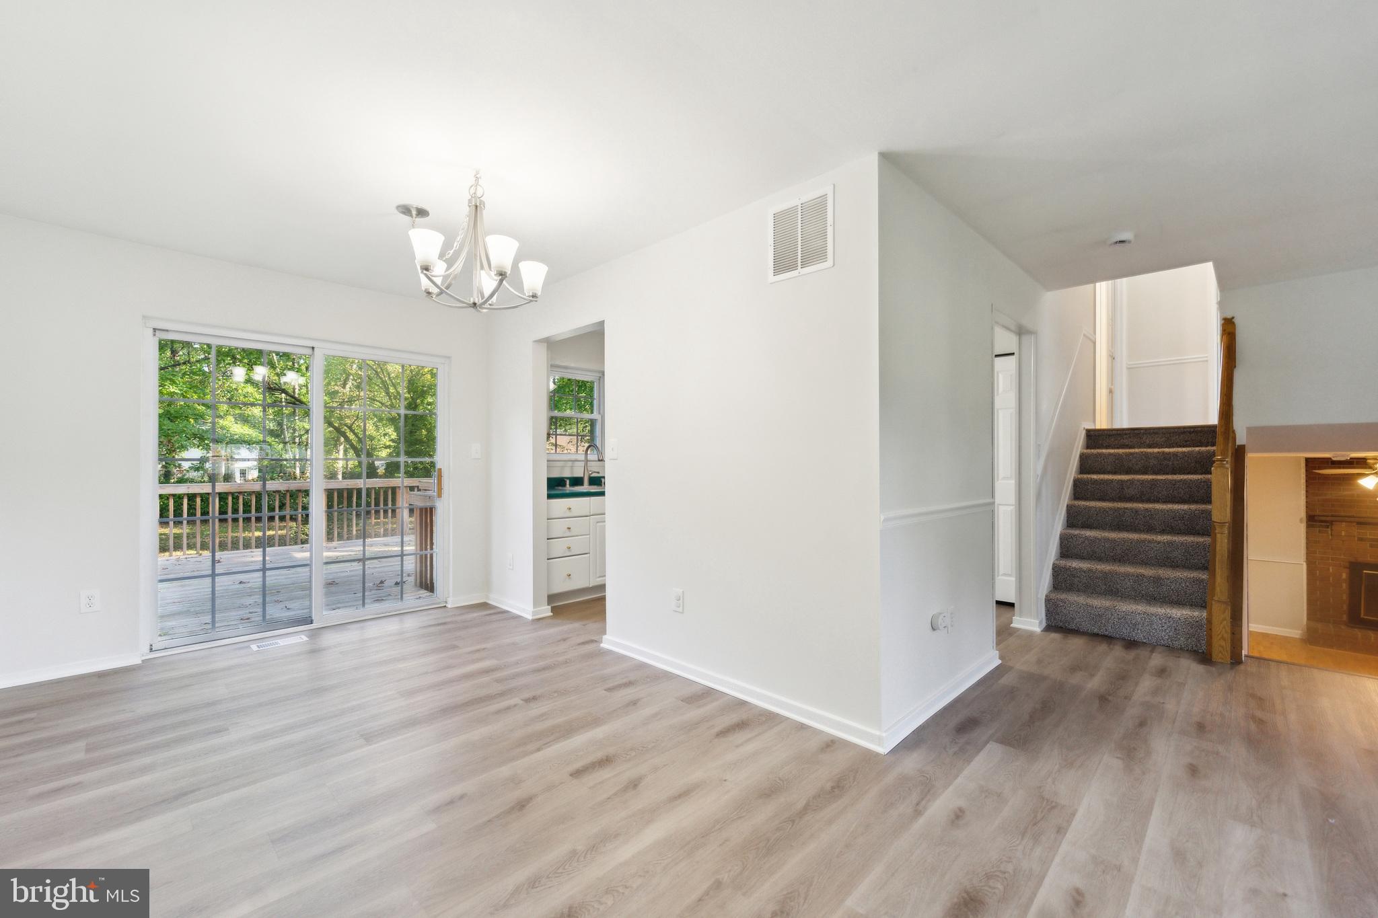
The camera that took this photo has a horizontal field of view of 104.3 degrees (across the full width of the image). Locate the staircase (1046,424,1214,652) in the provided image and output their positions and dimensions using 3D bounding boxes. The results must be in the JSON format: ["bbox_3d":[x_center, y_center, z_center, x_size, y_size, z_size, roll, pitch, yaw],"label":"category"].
[{"bbox_3d":[3.418,0.466,4.109,1.460,1.490,0.890,0,0,-44],"label":"staircase"}]

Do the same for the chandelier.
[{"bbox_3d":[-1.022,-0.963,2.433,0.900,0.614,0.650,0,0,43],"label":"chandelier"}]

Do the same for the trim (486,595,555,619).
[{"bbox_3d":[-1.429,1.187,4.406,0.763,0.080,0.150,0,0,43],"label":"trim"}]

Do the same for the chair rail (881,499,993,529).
[{"bbox_3d":[1.283,0.261,2.660,1.374,0.058,0.025,0,0,-43],"label":"chair rail"}]

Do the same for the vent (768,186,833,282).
[{"bbox_3d":[0.517,-1.026,2.476,0.345,0.360,0.020,0,0,43],"label":"vent"}]

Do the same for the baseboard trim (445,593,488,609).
[{"bbox_3d":[-1.874,1.189,4.525,0.290,0.080,0.020,0,0,-43],"label":"baseboard trim"}]

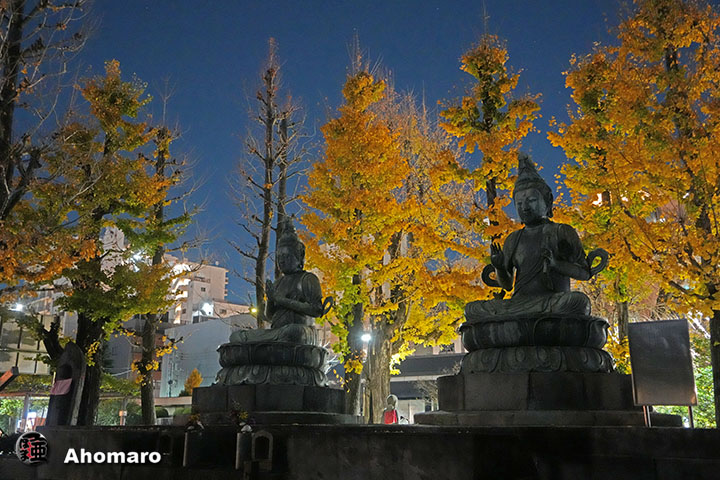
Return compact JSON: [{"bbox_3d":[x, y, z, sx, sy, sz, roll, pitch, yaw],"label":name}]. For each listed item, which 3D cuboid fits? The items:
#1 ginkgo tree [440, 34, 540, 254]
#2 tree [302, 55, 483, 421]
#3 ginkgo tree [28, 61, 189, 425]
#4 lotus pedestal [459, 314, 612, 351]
[{"bbox_3d":[3.129,-0.219,15.584,2.500,10.463,2.500,0,-15,0],"label":"ginkgo tree"},{"bbox_3d":[0.865,0.099,17.569,4.700,11.274,4.500,0,-15,0],"label":"tree"},{"bbox_3d":[-5.987,0.237,15.462,3.700,9.918,3.600,0,-15,0],"label":"ginkgo tree"},{"bbox_3d":[2.267,1.296,8.616,1.900,0.370,1.850,0,-15,0],"label":"lotus pedestal"}]

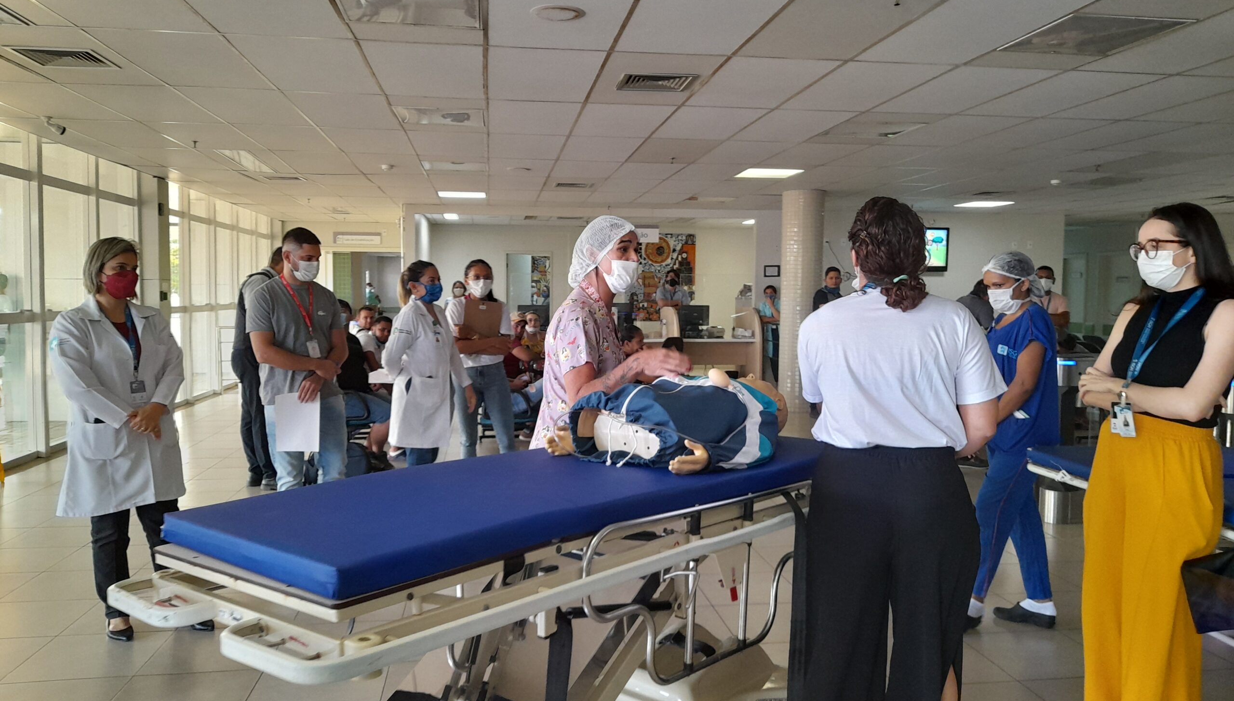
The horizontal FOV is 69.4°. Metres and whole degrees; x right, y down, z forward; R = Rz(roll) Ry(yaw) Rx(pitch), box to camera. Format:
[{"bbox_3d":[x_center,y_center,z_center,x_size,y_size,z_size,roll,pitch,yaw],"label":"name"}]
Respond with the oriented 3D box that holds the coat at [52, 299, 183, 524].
[{"bbox_3d":[-2.010,0.219,3.580,0.330,0.850,0.510,2,4,25],"label":"coat"}]

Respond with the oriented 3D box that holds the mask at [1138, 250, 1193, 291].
[{"bbox_3d":[1.565,-0.228,2.550,0.100,0.120,0.140,0,4,-11],"label":"mask"}]

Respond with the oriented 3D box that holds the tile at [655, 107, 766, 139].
[{"bbox_3d":[0.648,-1.650,6.471,0.624,0.025,1.220,0,4,-8],"label":"tile"}]

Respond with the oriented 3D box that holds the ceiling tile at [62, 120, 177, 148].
[{"bbox_3d":[-3.891,-1.706,7.044,0.624,0.025,1.220,0,4,-8],"label":"ceiling tile"}]

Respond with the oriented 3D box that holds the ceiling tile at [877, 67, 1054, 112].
[{"bbox_3d":[2.069,-1.579,5.447,0.624,0.025,1.220,0,4,-8],"label":"ceiling tile"}]

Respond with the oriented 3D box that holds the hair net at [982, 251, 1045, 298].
[{"bbox_3d":[1.718,-0.328,3.860,0.270,0.210,0.200,-1,4,-18],"label":"hair net"}]

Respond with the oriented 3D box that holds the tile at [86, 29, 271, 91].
[{"bbox_3d":[-2.306,-1.571,4.851,0.630,0.025,1.240,0,4,-8],"label":"tile"}]

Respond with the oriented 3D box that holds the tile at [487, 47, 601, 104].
[{"bbox_3d":[-0.429,-1.575,5.116,0.630,0.025,1.240,0,4,-8],"label":"tile"}]

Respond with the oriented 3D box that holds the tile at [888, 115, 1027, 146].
[{"bbox_3d":[2.510,-1.640,6.668,0.617,0.025,1.215,0,4,-8],"label":"tile"}]

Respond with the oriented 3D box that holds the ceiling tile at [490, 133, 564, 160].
[{"bbox_3d":[-0.753,-1.707,7.433,0.617,0.025,1.215,0,4,-8],"label":"ceiling tile"}]

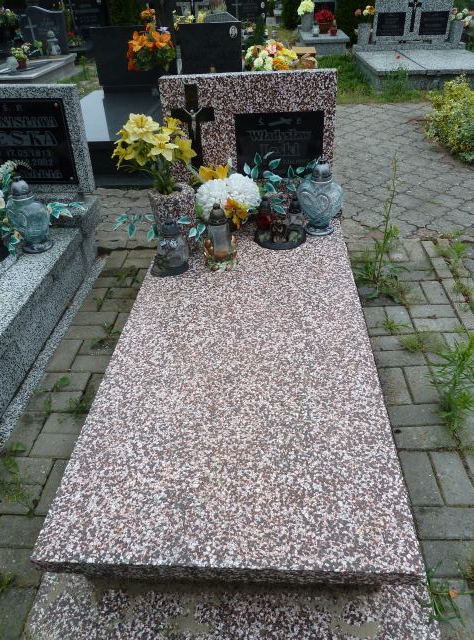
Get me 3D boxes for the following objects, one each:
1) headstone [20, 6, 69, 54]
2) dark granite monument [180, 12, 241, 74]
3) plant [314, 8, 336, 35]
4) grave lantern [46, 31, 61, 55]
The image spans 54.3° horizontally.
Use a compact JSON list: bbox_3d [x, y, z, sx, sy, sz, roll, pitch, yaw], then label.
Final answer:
[{"bbox_3d":[-2.645,-4.002,6.402,0.581,0.580,0.100,1,38,5],"label":"headstone"},{"bbox_3d":[-0.217,-2.430,4.222,0.544,0.483,0.090,1,38,5],"label":"dark granite monument"},{"bbox_3d":[1.372,-4.646,7.198,0.300,0.330,0.300,0,38,5],"label":"plant"},{"bbox_3d":[-2.581,-3.858,6.446,0.188,0.297,0.188,1,38,5],"label":"grave lantern"}]

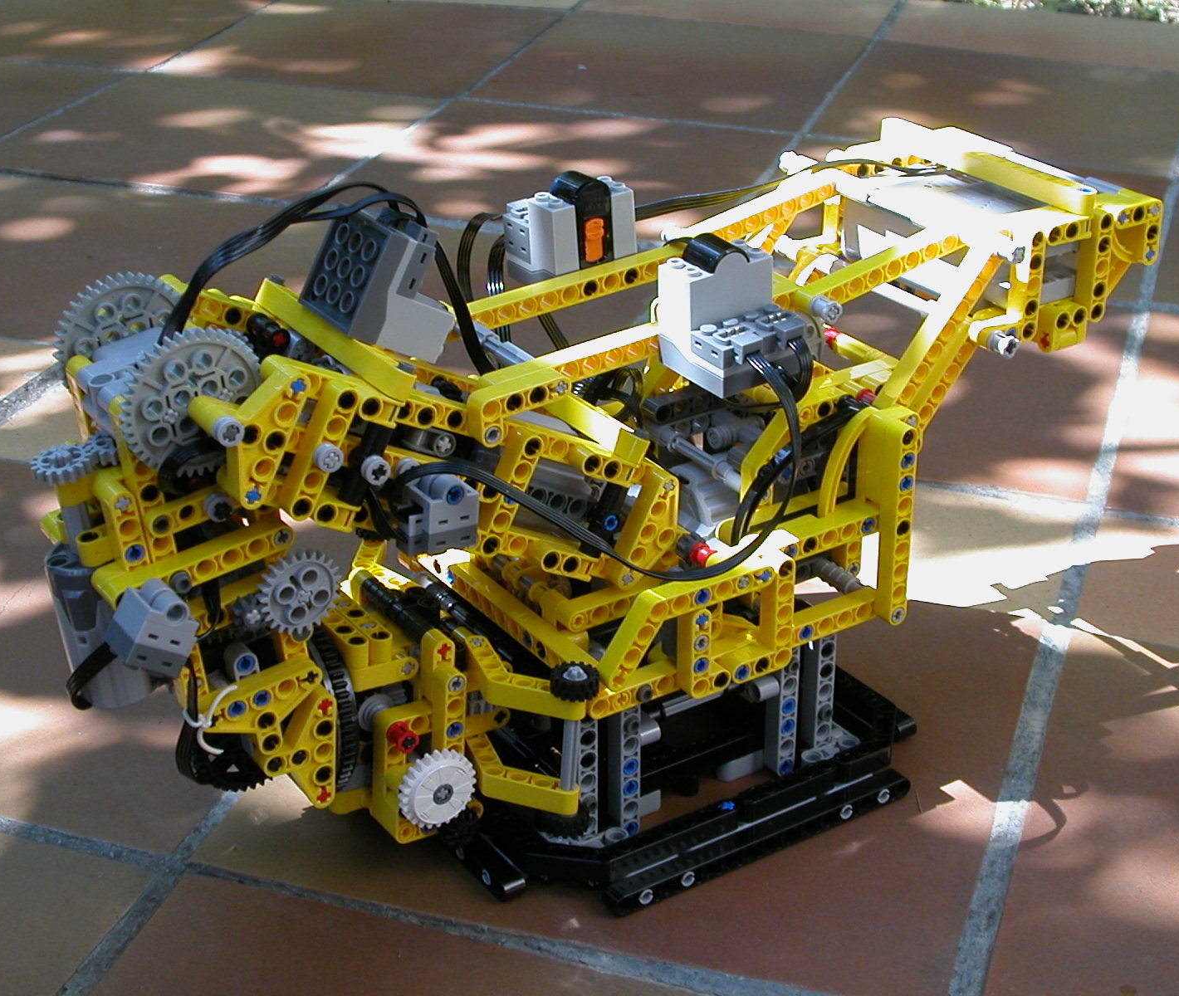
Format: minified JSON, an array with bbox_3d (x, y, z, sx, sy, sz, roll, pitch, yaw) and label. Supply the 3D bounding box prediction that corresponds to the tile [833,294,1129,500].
[{"bbox_3d":[0.140,-0.062,1.041,0.240,0.012,0.240,9,28,16],"label":"tile"}]

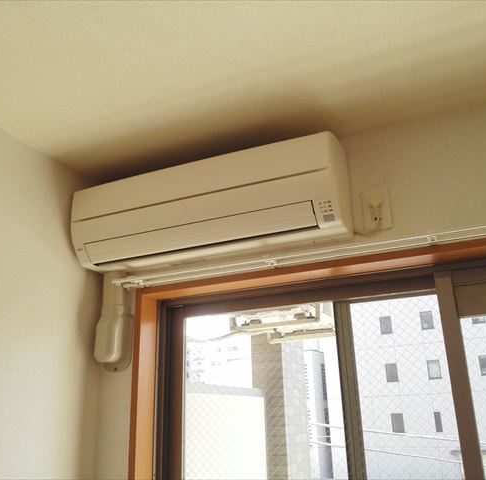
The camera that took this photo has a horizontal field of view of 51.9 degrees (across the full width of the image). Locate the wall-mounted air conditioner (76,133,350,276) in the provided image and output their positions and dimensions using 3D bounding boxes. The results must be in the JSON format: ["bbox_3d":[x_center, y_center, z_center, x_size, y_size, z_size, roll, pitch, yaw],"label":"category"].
[{"bbox_3d":[-0.110,-0.090,1.447,0.797,0.268,0.206,-10,-20,22],"label":"wall-mounted air conditioner"}]

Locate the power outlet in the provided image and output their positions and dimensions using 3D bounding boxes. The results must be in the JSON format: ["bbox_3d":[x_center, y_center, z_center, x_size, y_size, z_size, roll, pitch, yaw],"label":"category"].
[{"bbox_3d":[0.356,-0.085,1.335,0.074,0.117,0.014,-10,-20,22],"label":"power outlet"}]

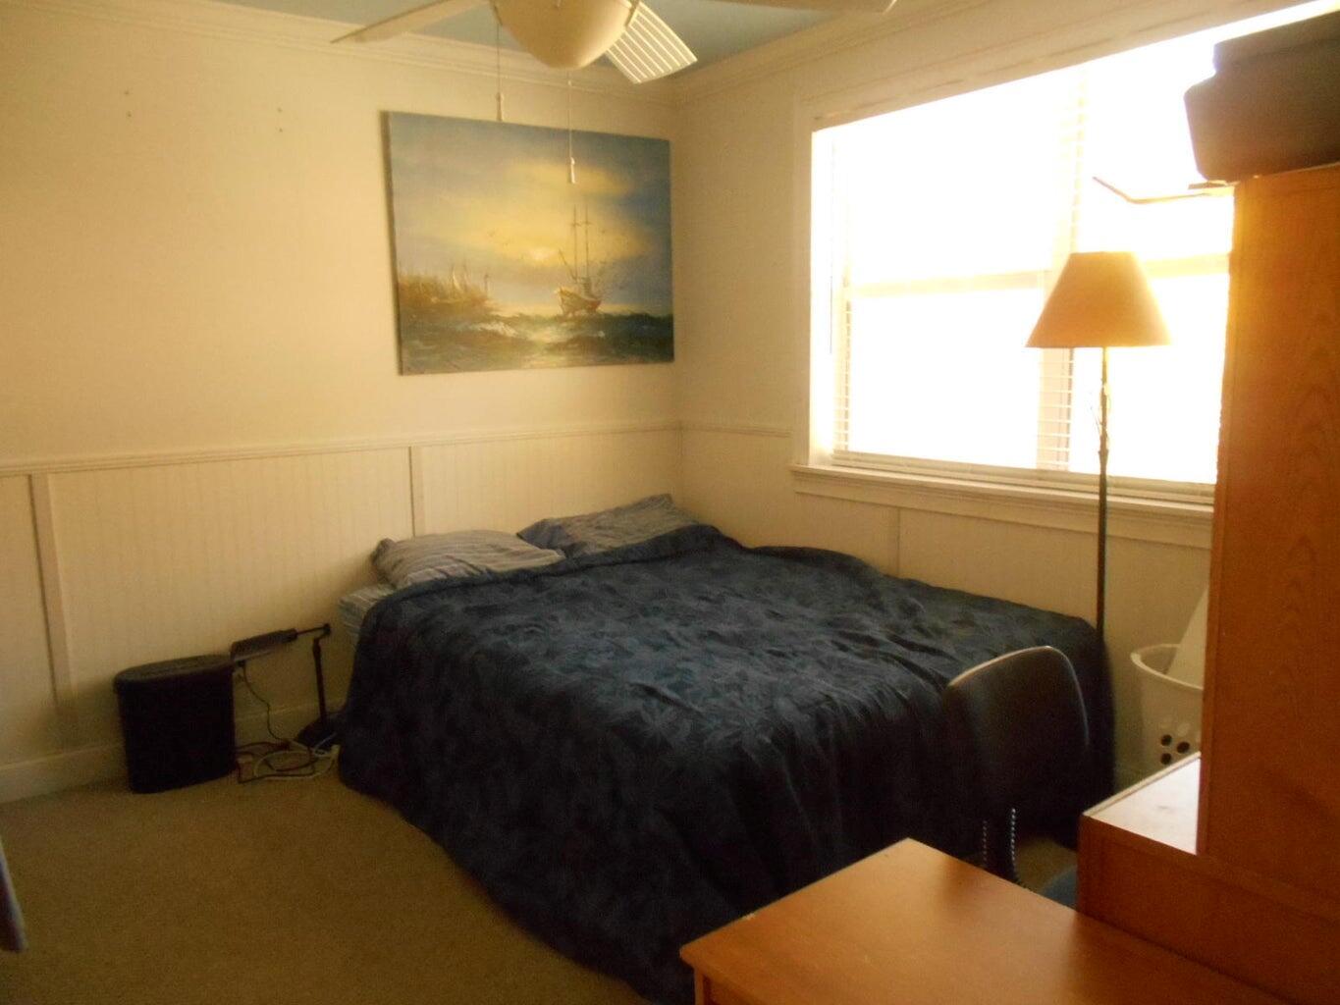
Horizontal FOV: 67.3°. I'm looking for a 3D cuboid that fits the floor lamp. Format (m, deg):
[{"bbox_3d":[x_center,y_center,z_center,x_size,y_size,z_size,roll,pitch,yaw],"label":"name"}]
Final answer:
[{"bbox_3d":[1.115,0.156,2.602,0.400,1.570,0.400,-7,10,-34],"label":"floor lamp"}]

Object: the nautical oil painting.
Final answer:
[{"bbox_3d":[-0.491,-0.986,3.960,1.195,0.920,0.035,-7,10,-34],"label":"nautical oil painting"}]

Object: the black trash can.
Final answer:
[{"bbox_3d":[-1.603,0.726,3.295,0.350,0.367,0.210,-7,10,-34],"label":"black trash can"}]

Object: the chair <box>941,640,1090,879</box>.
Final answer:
[{"bbox_3d":[0.775,0.686,1.582,0.500,0.830,0.570,-7,10,-34],"label":"chair"}]

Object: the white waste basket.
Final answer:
[{"bbox_3d":[1.277,0.677,2.365,0.390,0.600,0.390,-7,10,-34],"label":"white waste basket"}]

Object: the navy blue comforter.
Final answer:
[{"bbox_3d":[0.055,0.584,3.057,1.640,0.640,1.900,-7,10,-34],"label":"navy blue comforter"}]

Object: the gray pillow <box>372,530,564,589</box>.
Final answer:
[{"bbox_3d":[-0.665,0.210,3.691,0.700,0.170,0.450,-7,20,-34],"label":"gray pillow"}]

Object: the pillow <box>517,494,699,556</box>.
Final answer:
[{"bbox_3d":[-0.185,0.139,4.036,0.720,0.170,0.450,-7,30,-34],"label":"pillow"}]

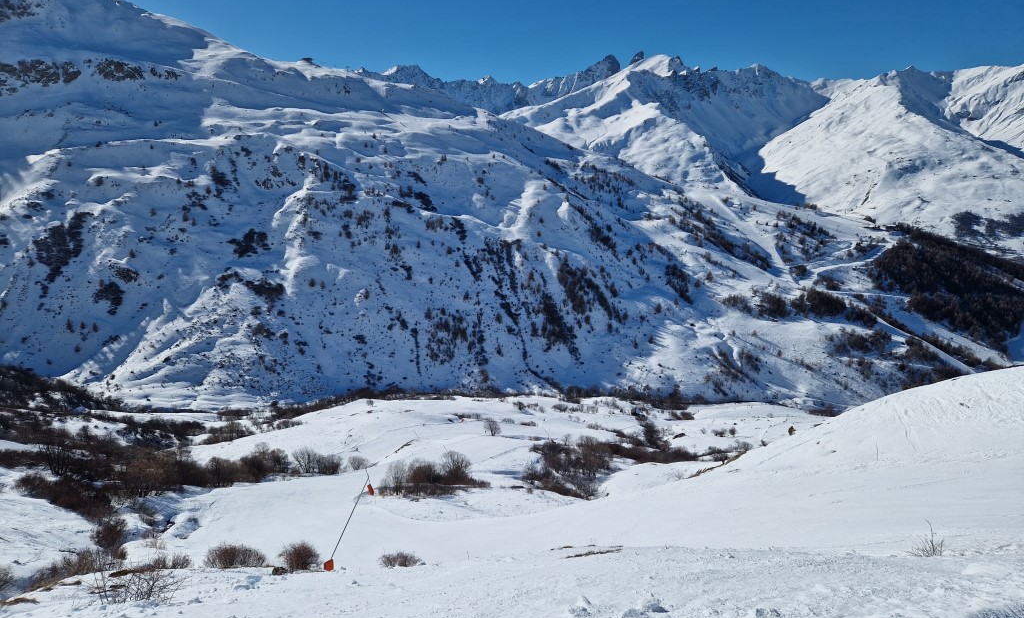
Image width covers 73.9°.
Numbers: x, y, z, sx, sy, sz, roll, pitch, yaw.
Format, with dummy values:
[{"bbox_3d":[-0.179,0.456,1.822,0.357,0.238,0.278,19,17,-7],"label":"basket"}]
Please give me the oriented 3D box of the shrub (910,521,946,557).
[{"bbox_3d":[8.570,4.743,14.000,0.741,0.740,0.630,4,7,32],"label":"shrub"}]

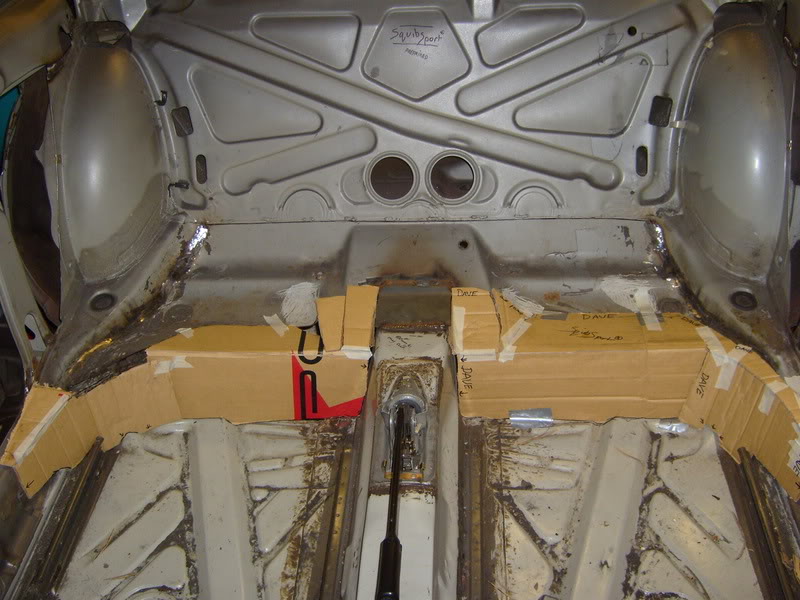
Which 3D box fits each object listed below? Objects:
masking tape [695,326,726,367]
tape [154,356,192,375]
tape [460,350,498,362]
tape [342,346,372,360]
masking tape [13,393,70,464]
[{"bbox_3d":[0.535,0.080,1.393,0.032,0.025,0.085,-4,38,-4],"label":"masking tape"},{"bbox_3d":[-0.397,0.115,1.417,0.066,0.035,0.012,0,38,2],"label":"tape"},{"bbox_3d":[0.136,0.098,1.399,0.062,0.018,0.014,0,38,2],"label":"tape"},{"bbox_3d":[-0.075,0.093,1.400,0.055,0.020,0.016,0,38,2],"label":"tape"},{"bbox_3d":[-0.570,0.204,1.285,0.040,0.035,0.150,7,39,10],"label":"masking tape"}]

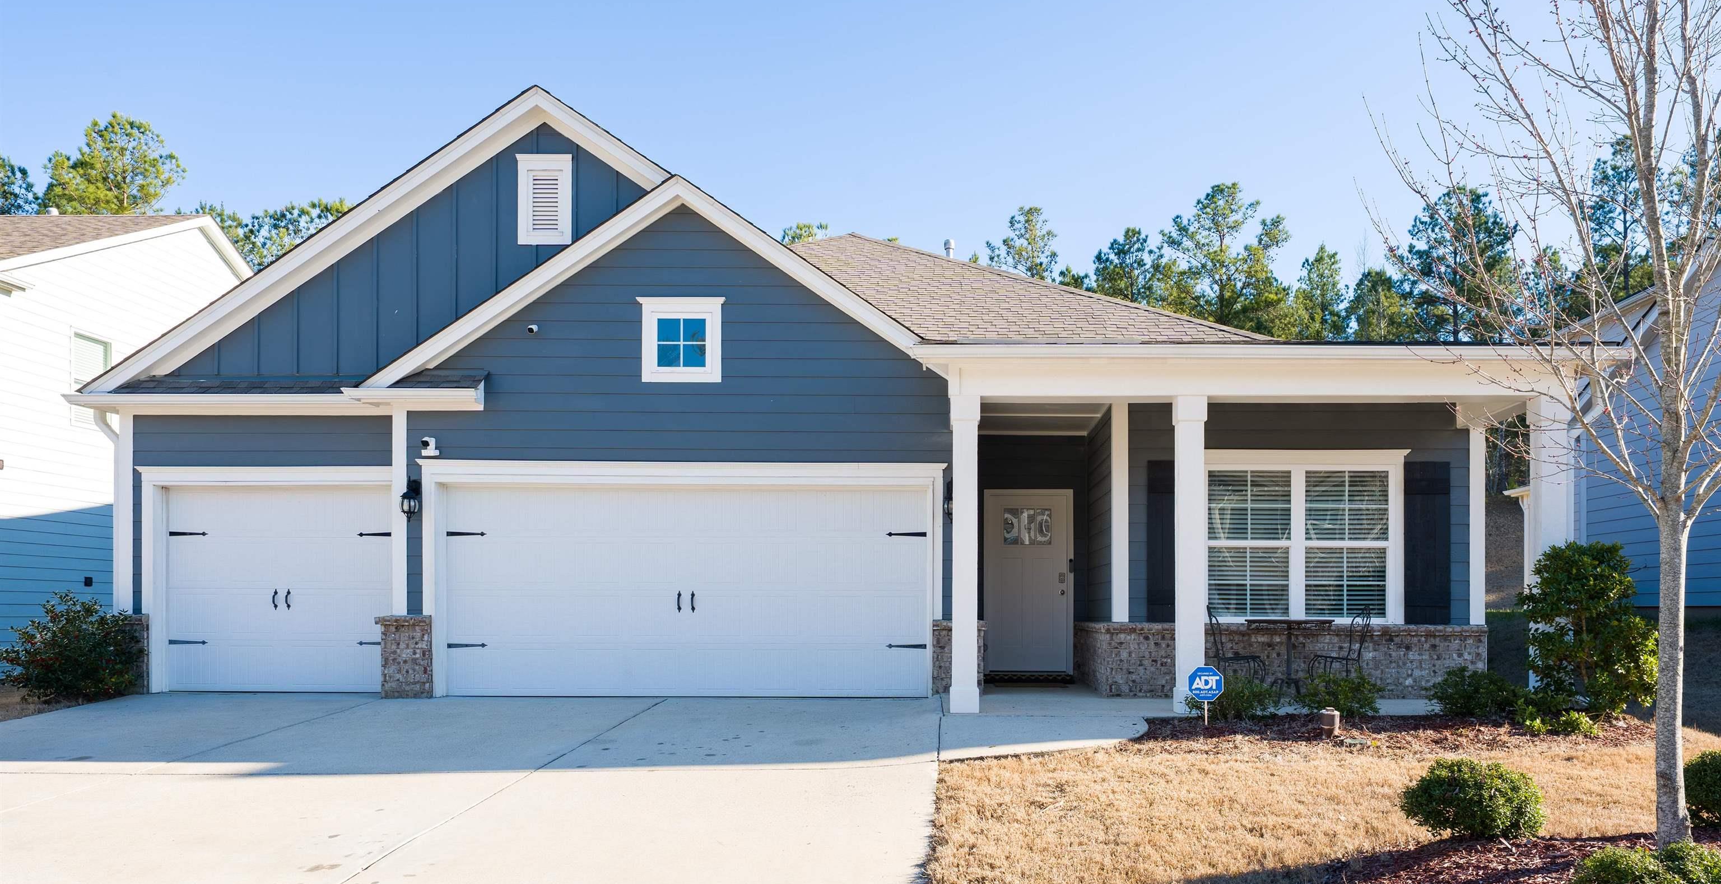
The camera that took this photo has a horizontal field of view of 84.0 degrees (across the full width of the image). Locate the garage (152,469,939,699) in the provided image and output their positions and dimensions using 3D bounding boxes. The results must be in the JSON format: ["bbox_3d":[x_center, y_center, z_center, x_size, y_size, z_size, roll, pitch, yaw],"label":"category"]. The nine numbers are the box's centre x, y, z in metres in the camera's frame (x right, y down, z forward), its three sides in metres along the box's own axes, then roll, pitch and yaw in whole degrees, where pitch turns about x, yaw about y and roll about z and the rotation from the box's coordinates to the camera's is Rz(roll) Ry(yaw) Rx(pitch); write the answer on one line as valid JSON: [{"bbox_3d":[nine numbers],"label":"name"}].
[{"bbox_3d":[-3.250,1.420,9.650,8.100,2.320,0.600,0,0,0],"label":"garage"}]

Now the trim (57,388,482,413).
[{"bbox_3d":[-5.680,-0.390,9.400,4.200,0.240,0.580,0,0,0],"label":"trim"}]

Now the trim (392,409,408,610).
[{"bbox_3d":[-4.530,0.694,9.430,0.160,2.020,0.120,0,0,0],"label":"trim"}]

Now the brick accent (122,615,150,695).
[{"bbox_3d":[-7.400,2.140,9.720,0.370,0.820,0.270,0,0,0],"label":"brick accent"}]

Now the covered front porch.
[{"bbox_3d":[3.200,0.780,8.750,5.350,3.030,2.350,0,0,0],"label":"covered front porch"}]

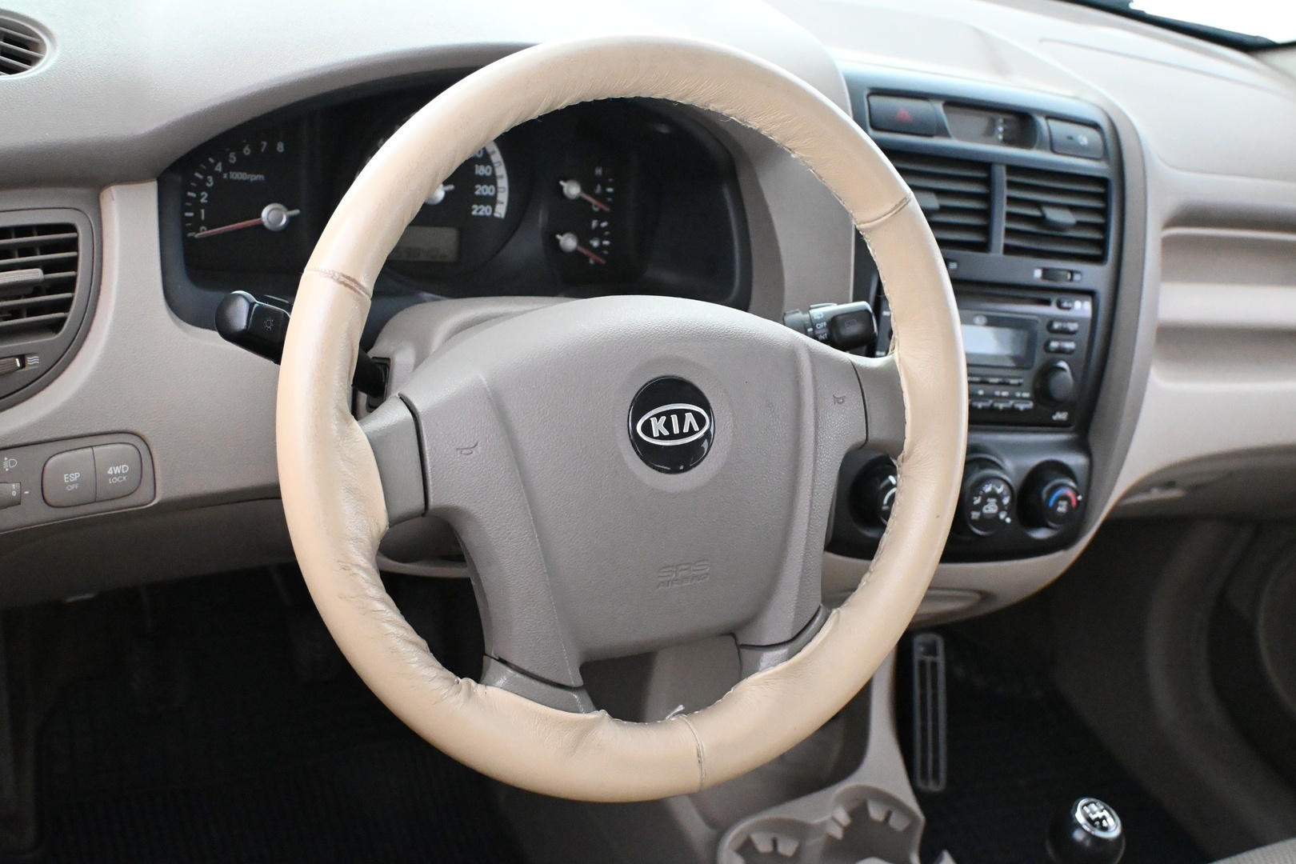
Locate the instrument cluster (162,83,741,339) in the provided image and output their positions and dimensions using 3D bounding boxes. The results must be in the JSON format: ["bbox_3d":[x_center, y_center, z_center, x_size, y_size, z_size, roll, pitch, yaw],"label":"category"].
[{"bbox_3d":[-0.124,-0.142,1.001,0.380,0.155,0.110,1,2,-25],"label":"instrument cluster"}]

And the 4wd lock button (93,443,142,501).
[{"bbox_3d":[-0.299,0.022,0.868,0.027,0.031,0.012,-9,11,-41],"label":"4wd lock button"}]

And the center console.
[{"bbox_3d":[0.221,-0.085,1.147,0.235,0.345,0.100,1,4,-25],"label":"center console"}]

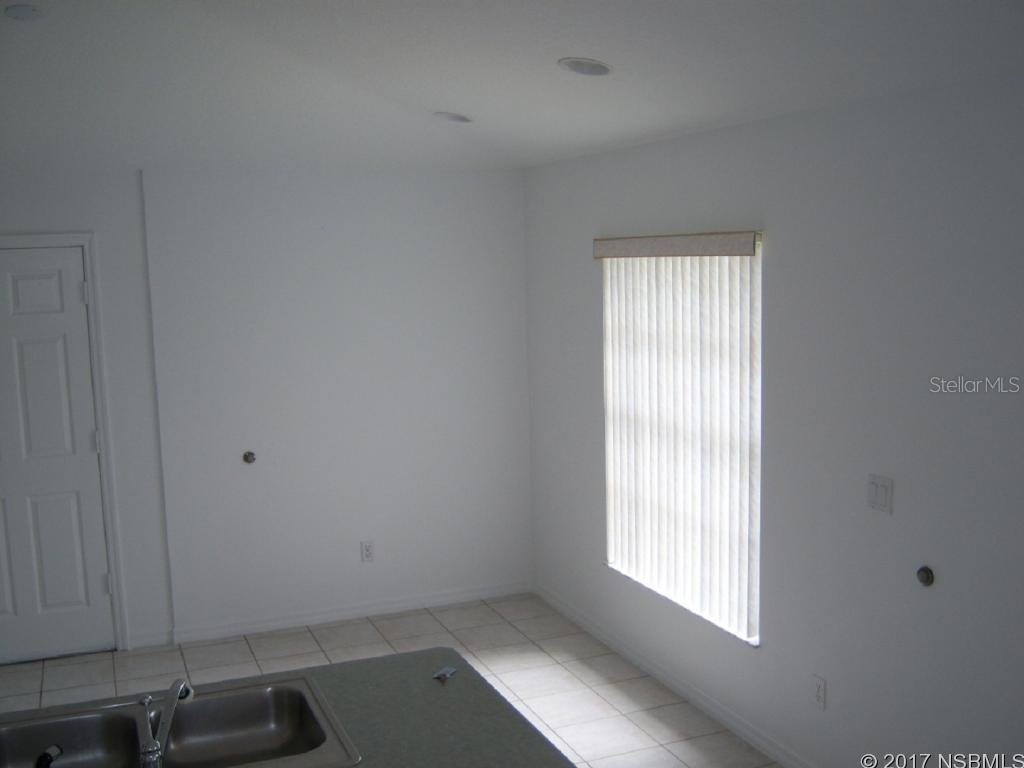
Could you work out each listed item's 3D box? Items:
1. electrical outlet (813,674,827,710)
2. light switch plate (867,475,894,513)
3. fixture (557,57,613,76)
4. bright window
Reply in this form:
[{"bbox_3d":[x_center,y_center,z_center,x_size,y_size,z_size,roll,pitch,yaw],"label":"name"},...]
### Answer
[{"bbox_3d":[1.079,1.088,3.759,0.015,0.114,0.072,-5,8,-23],"label":"electrical outlet"},{"bbox_3d":[1.171,0.352,3.402,0.015,0.114,0.118,-5,8,-23],"label":"light switch plate"},{"bbox_3d":[0.238,-1.041,3.509,0.190,0.030,0.190,9,2,-24],"label":"fixture"},{"bbox_3d":[0.672,0.161,4.519,0.100,1.560,1.220,-5,8,-23],"label":"bright window"}]

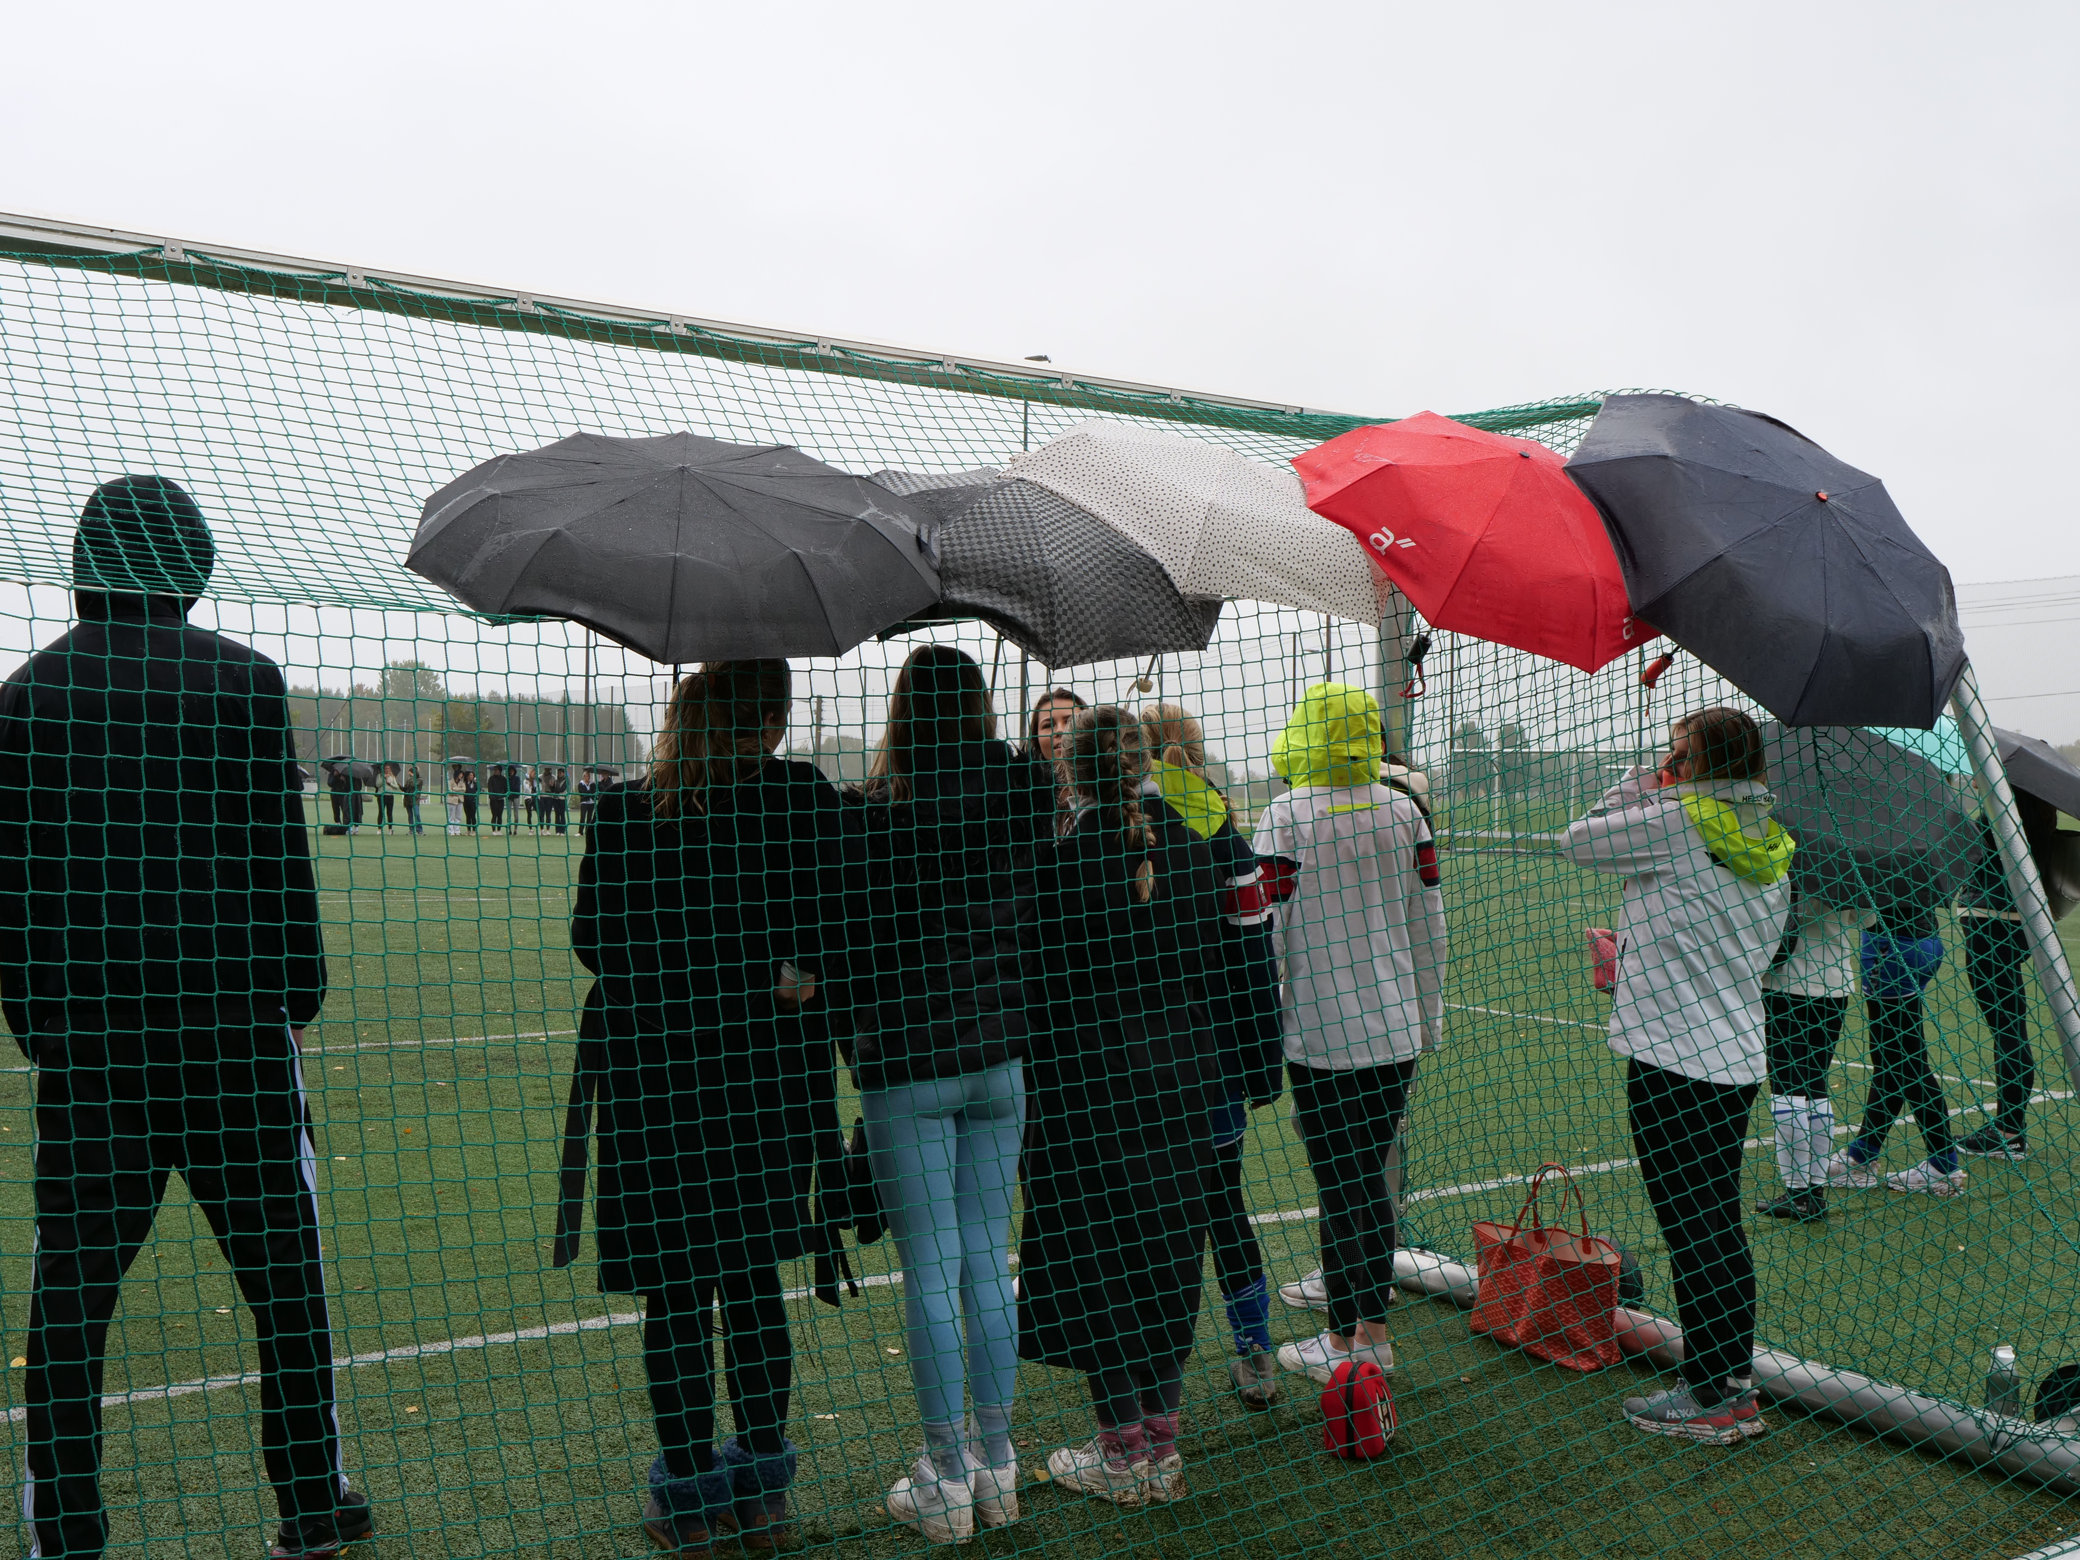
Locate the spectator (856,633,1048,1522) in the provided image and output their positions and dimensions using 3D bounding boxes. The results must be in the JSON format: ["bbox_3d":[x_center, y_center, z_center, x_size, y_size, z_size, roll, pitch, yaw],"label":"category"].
[{"bbox_3d":[-0.165,0.613,3.857,0.470,1.740,0.360,0,0,-34],"label":"spectator"}]

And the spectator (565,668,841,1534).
[{"bbox_3d":[-0.636,0.613,3.770,0.540,1.730,0.380,1,0,-22],"label":"spectator"}]

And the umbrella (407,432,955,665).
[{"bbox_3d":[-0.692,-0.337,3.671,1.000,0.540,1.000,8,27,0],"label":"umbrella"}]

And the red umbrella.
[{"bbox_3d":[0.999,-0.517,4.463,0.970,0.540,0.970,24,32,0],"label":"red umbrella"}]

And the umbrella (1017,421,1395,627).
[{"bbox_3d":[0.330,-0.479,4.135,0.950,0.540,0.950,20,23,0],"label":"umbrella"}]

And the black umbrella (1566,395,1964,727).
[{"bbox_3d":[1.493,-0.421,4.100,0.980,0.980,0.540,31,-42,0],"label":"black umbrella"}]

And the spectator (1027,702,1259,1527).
[{"bbox_3d":[0.182,0.666,4.062,0.460,1.640,0.400,0,0,-40],"label":"spectator"}]

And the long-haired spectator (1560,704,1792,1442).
[{"bbox_3d":[1.489,0.669,4.436,0.480,1.660,0.460,1,0,35],"label":"long-haired spectator"}]

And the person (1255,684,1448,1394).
[{"bbox_3d":[0.777,0.629,4.818,0.500,1.720,0.360,1,0,-27],"label":"person"}]

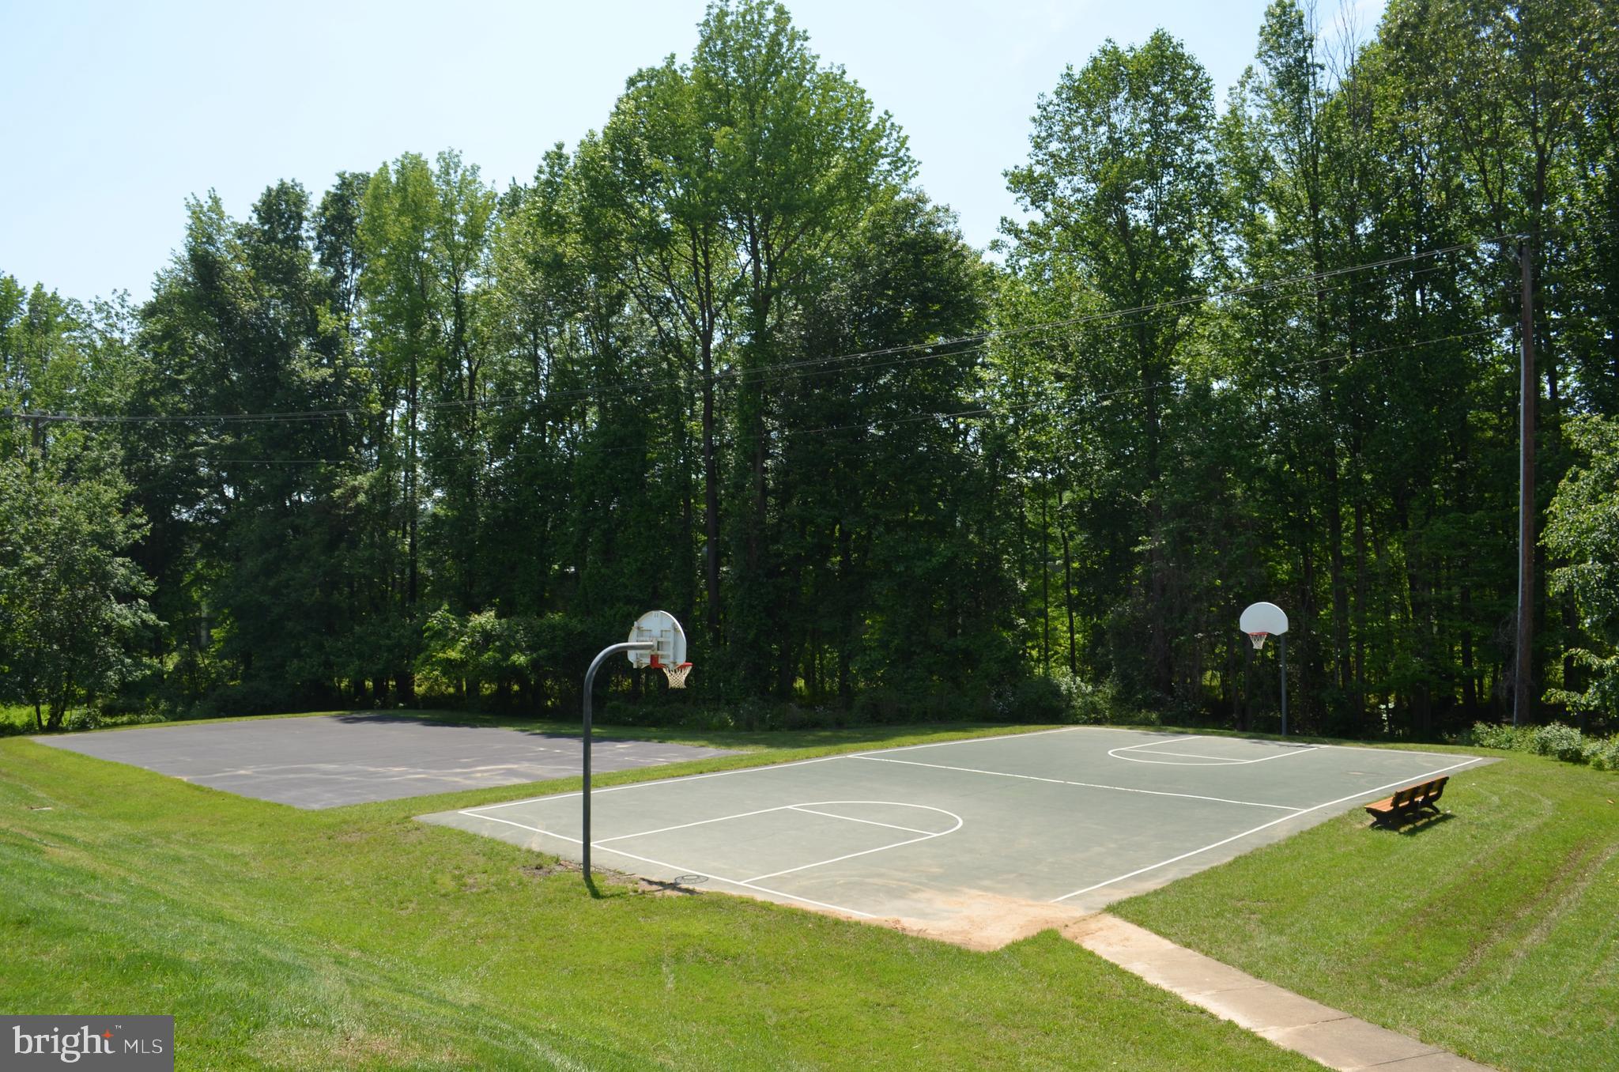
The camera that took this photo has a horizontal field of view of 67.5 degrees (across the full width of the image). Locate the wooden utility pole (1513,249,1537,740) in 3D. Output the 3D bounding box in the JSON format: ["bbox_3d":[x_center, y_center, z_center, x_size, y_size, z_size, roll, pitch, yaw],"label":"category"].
[{"bbox_3d":[20.751,-1.425,35.130,0.400,14.673,0.400,2,-3,0],"label":"wooden utility pole"}]

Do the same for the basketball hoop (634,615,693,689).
[{"bbox_3d":[-2.204,1.813,19.235,1.410,1.230,0.770,-3,-4,44],"label":"basketball hoop"}]

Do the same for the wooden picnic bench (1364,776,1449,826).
[{"bbox_3d":[11.262,5.013,22.804,0.700,0.750,2.480,-2,-4,43],"label":"wooden picnic bench"}]

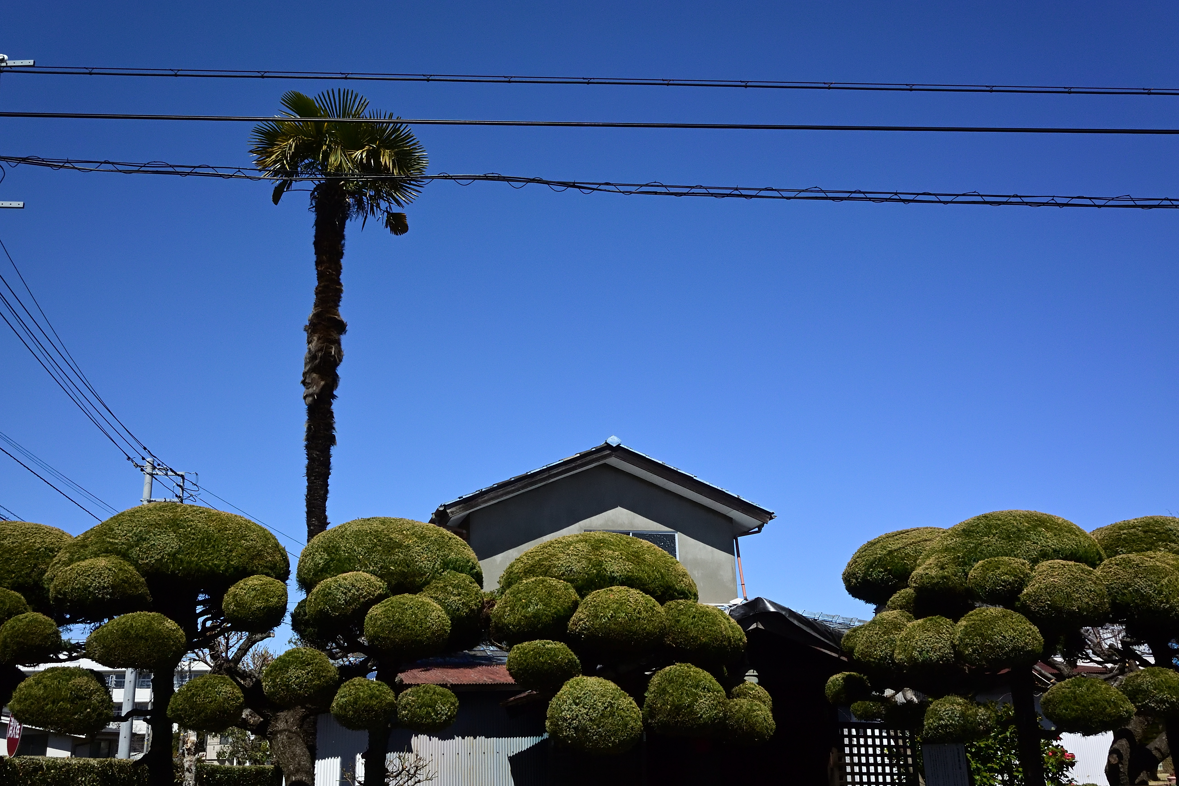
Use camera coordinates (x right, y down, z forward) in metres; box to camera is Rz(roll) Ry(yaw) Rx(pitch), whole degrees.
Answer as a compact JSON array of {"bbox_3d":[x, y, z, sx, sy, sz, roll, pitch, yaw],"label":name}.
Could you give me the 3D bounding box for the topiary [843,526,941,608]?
[{"bbox_3d":[2.688,1.517,9.700,0.977,0.677,0.928,-6,-18,14],"label":"topiary"}]

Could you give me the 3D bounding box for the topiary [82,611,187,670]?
[{"bbox_3d":[-3.404,1.861,8.377,0.714,0.438,0.678,5,-18,-21],"label":"topiary"}]

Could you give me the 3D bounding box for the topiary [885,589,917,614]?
[{"bbox_3d":[2.715,1.832,9.500,0.420,0.324,0.420,-7,-18,15],"label":"topiary"}]

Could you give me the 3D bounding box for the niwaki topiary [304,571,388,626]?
[{"bbox_3d":[-1.911,1.628,8.763,0.645,0.447,0.613,2,-17,-12],"label":"niwaki topiary"}]

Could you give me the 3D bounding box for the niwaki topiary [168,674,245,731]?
[{"bbox_3d":[-2.914,2.359,8.487,0.558,0.419,0.530,4,-17,-18],"label":"niwaki topiary"}]

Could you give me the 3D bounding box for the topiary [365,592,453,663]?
[{"bbox_3d":[-1.376,1.773,8.400,0.654,0.504,0.634,1,-18,-9],"label":"topiary"}]

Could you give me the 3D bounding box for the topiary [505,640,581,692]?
[{"bbox_3d":[-0.379,2.268,9.261,0.628,0.431,0.596,-1,-16,-3],"label":"topiary"}]

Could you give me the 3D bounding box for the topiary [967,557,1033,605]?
[{"bbox_3d":[3.645,1.677,9.909,0.548,0.427,0.520,-8,-17,19],"label":"topiary"}]

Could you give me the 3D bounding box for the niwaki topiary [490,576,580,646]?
[{"bbox_3d":[-0.422,1.730,8.800,0.728,0.550,0.706,-1,-18,-3],"label":"niwaki topiary"}]

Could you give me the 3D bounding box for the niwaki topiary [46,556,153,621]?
[{"bbox_3d":[-3.656,1.467,8.300,0.775,0.491,0.713,6,-19,-23],"label":"niwaki topiary"}]

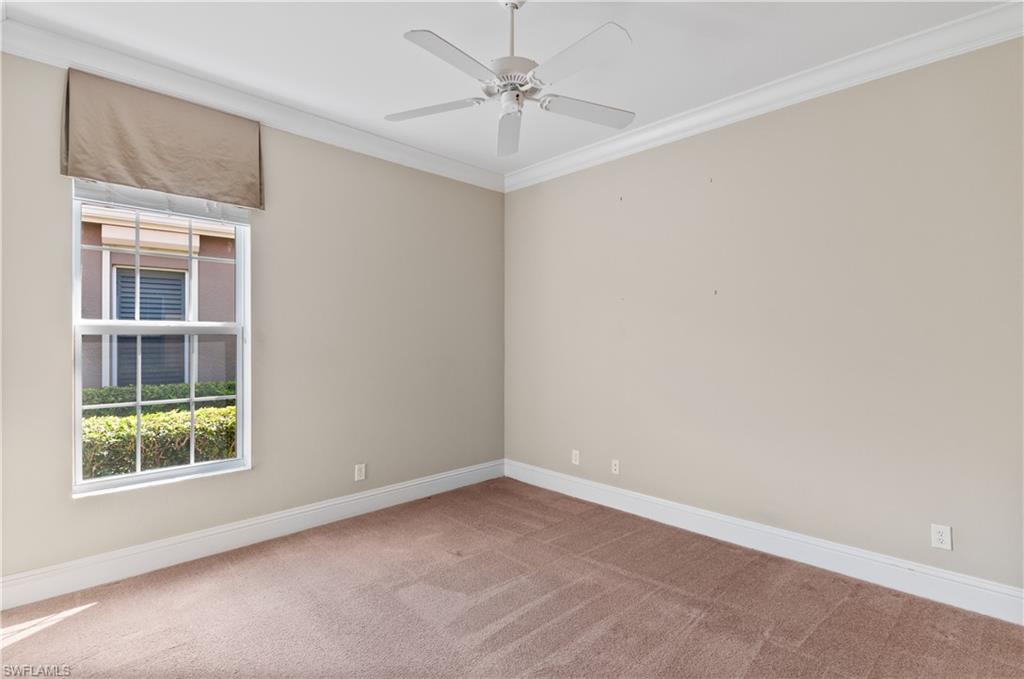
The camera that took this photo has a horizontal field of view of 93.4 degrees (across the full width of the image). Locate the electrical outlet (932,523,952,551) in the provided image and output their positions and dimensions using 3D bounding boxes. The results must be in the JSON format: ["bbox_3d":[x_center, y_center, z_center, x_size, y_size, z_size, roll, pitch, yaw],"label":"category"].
[{"bbox_3d":[2.281,1.049,2.562,0.010,0.118,0.074,0,0,-44],"label":"electrical outlet"}]

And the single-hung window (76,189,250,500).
[{"bbox_3d":[-2.139,-0.070,3.020,0.901,1.904,0.100,0,0,-44],"label":"single-hung window"}]

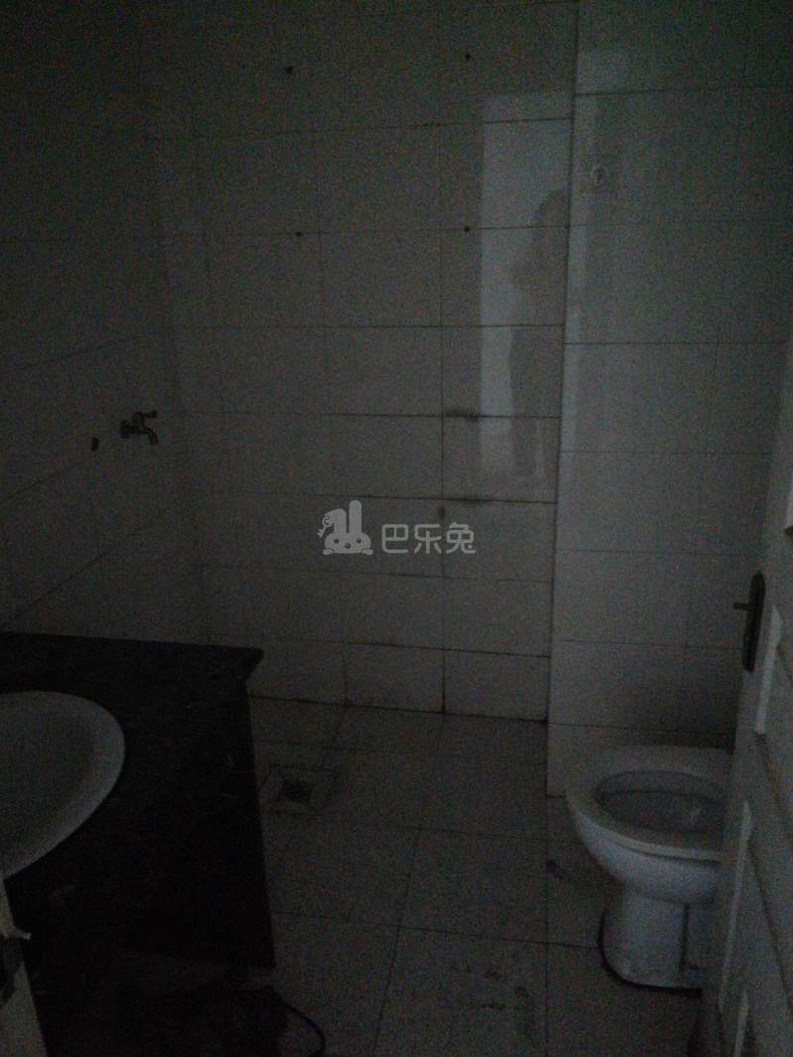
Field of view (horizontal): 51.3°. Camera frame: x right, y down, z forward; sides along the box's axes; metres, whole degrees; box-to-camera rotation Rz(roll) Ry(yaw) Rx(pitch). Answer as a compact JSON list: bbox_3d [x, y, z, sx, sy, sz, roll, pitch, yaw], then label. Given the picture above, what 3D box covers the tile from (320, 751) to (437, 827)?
[{"bbox_3d":[-0.071,0.737,2.355,0.330,0.010,0.327,2,20,9],"label":"tile"}]

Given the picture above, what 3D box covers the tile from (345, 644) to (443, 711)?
[{"bbox_3d":[-0.006,0.490,2.712,0.330,0.234,0.012,2,21,10],"label":"tile"}]

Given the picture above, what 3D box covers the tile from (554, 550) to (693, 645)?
[{"bbox_3d":[0.562,0.174,2.067,0.329,0.250,0.010,2,21,10],"label":"tile"}]

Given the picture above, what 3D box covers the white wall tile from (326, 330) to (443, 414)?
[{"bbox_3d":[-0.034,-0.449,2.364,0.330,0.251,0.012,2,21,10],"label":"white wall tile"}]

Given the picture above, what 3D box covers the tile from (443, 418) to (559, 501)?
[{"bbox_3d":[0.297,-0.202,2.391,0.330,0.250,0.010,2,20,10],"label":"tile"}]

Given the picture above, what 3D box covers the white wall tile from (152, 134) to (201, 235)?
[{"bbox_3d":[-0.597,-0.940,2.279,0.124,0.250,0.010,2,20,10],"label":"white wall tile"}]

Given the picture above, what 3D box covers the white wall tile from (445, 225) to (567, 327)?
[{"bbox_3d":[0.284,-0.675,2.218,0.330,0.250,0.010,2,20,10],"label":"white wall tile"}]

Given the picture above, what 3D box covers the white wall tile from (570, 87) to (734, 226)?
[{"bbox_3d":[0.535,-0.774,1.728,0.334,0.251,0.012,2,21,10],"label":"white wall tile"}]

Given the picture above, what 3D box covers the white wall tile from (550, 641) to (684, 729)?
[{"bbox_3d":[0.565,0.409,2.143,0.330,0.251,0.010,2,20,9],"label":"white wall tile"}]

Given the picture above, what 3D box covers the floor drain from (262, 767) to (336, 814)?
[{"bbox_3d":[-0.290,0.750,2.361,0.207,0.015,0.195,2,21,10],"label":"floor drain"}]

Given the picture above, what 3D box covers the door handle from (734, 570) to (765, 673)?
[{"bbox_3d":[0.498,0.130,1.173,0.040,0.157,0.047,3,21,13],"label":"door handle"}]

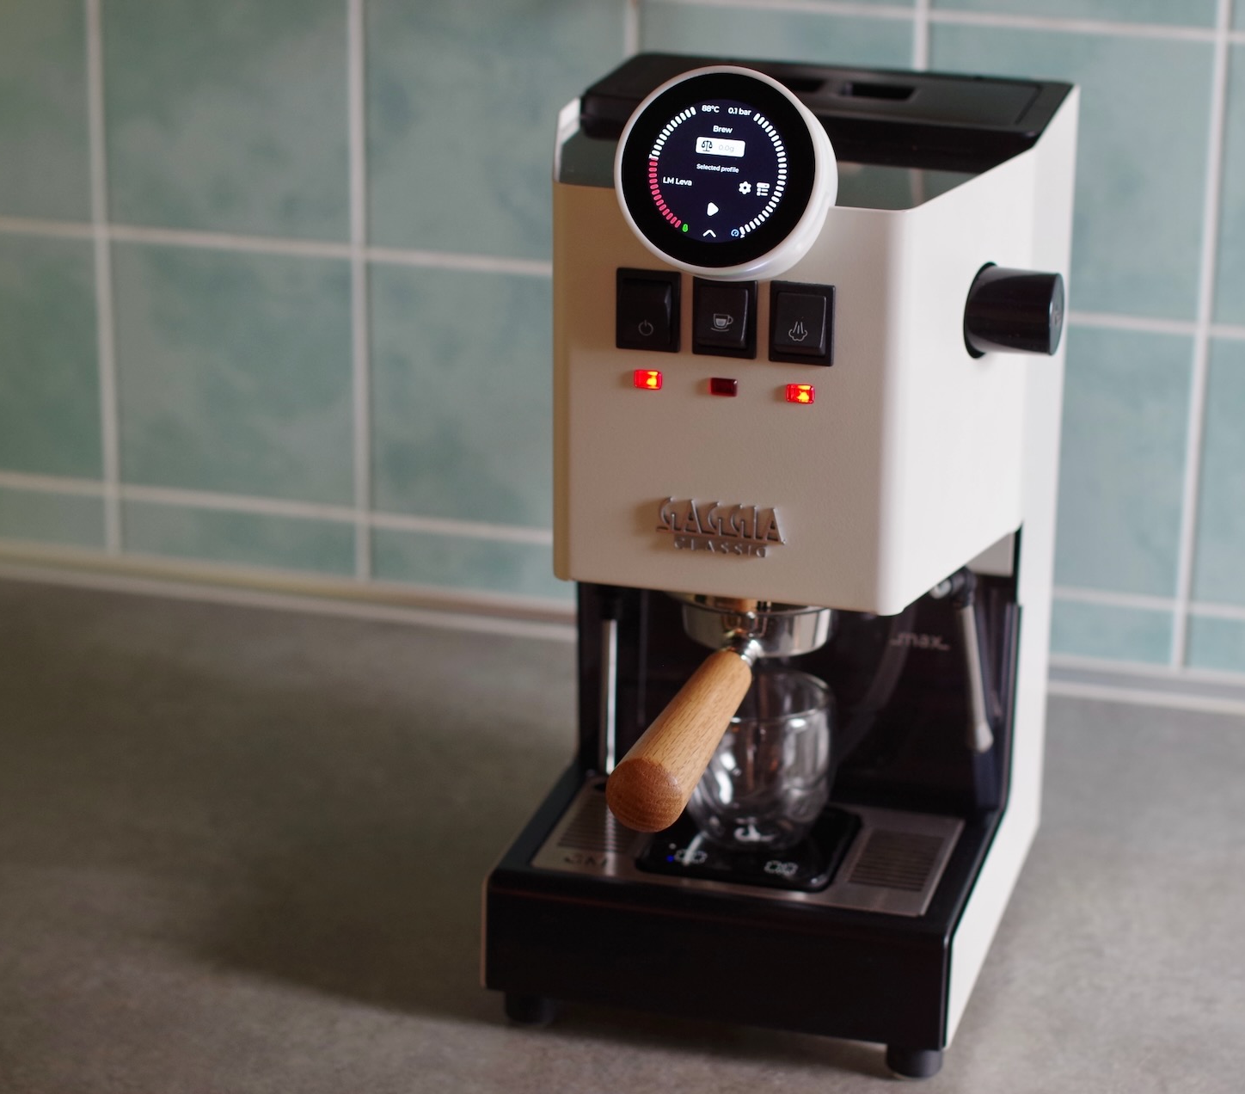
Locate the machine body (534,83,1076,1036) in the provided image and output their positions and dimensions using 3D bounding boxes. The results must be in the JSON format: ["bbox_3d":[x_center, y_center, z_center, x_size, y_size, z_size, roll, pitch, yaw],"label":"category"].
[{"bbox_3d":[0.070,-0.007,1.468,0.200,0.355,0.225,6,21,14],"label":"machine body"}]

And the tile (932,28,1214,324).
[{"bbox_3d":[0.225,-0.191,1.748,0.146,0.146,0.009,6,21,15],"label":"tile"}]

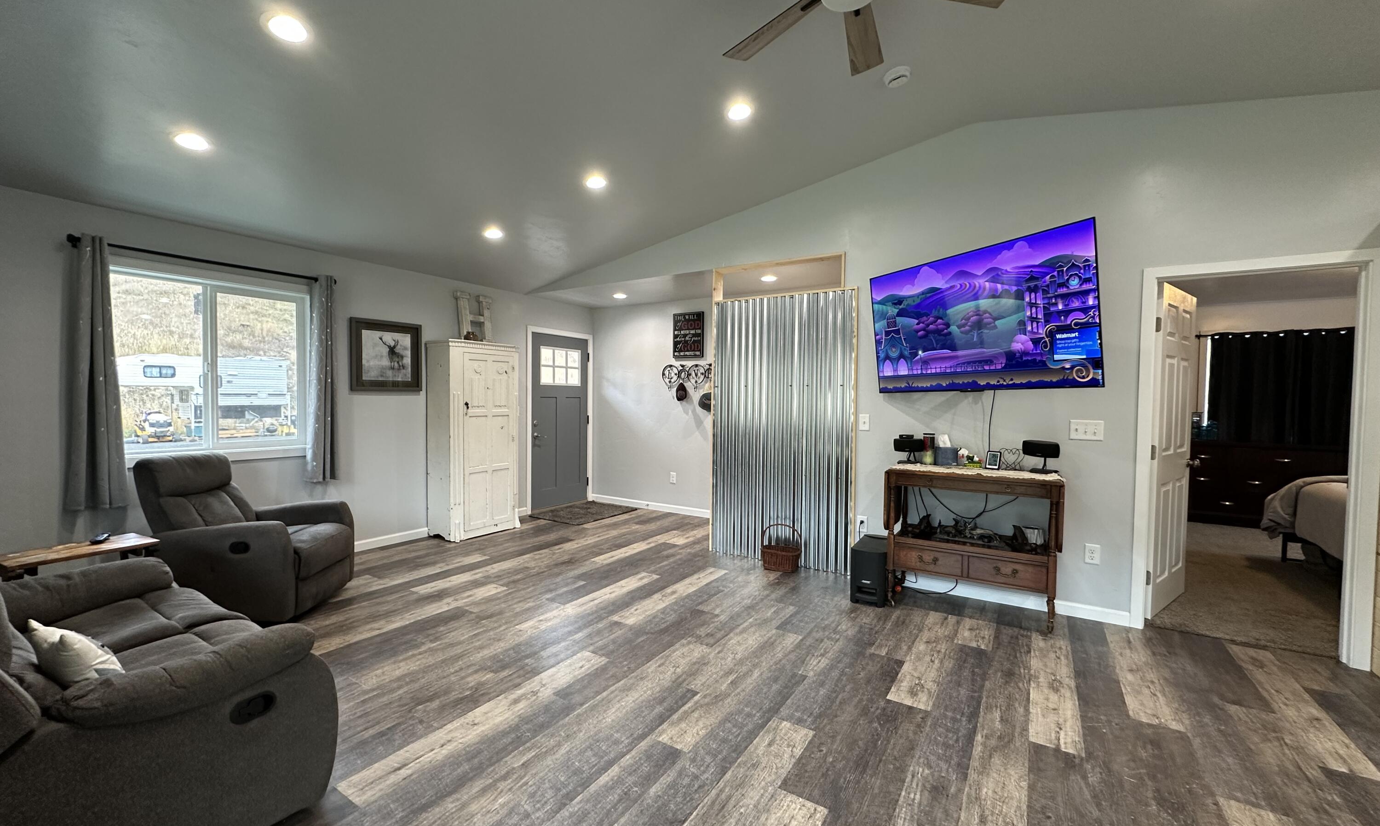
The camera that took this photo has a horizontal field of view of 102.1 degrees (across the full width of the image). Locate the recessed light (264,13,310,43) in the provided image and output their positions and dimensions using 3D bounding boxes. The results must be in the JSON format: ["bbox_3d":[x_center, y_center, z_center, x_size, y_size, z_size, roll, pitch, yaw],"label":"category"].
[{"bbox_3d":[-1.637,-1.565,2.270,0.165,0.020,0.165,-9,-4,32],"label":"recessed light"}]

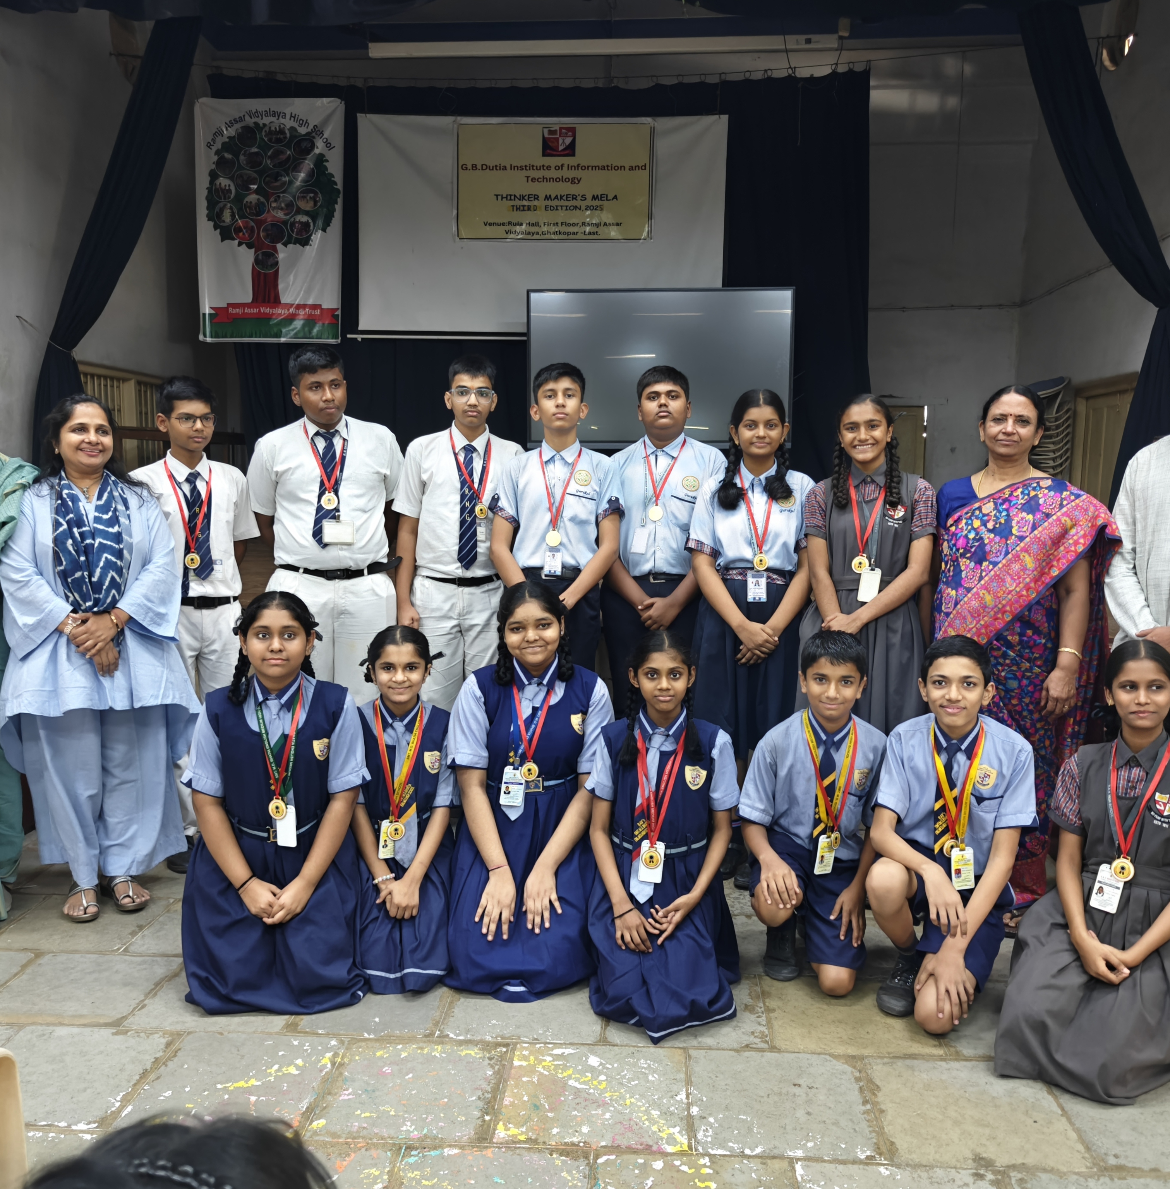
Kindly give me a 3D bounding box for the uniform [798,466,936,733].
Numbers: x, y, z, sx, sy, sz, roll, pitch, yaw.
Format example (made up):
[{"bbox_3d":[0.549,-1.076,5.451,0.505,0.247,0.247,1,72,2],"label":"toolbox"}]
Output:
[{"bbox_3d":[0.880,0.045,3.318,0.430,0.910,0.280,1,8,12],"label":"uniform"}]

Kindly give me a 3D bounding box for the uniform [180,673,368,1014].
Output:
[{"bbox_3d":[-0.828,0.598,2.849,0.480,0.800,0.580,-2,8,-12],"label":"uniform"}]

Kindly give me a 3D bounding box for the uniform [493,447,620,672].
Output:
[{"bbox_3d":[-0.085,0.175,3.437,0.430,1.330,0.270,0,8,2],"label":"uniform"}]

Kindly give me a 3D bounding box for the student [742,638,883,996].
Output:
[{"bbox_3d":[0.632,0.540,2.915,0.400,0.892,0.600,1,8,6],"label":"student"}]

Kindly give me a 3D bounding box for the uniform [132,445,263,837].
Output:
[{"bbox_3d":[-1.263,0.198,3.459,0.400,1.310,0.250,-3,9,-22],"label":"uniform"}]

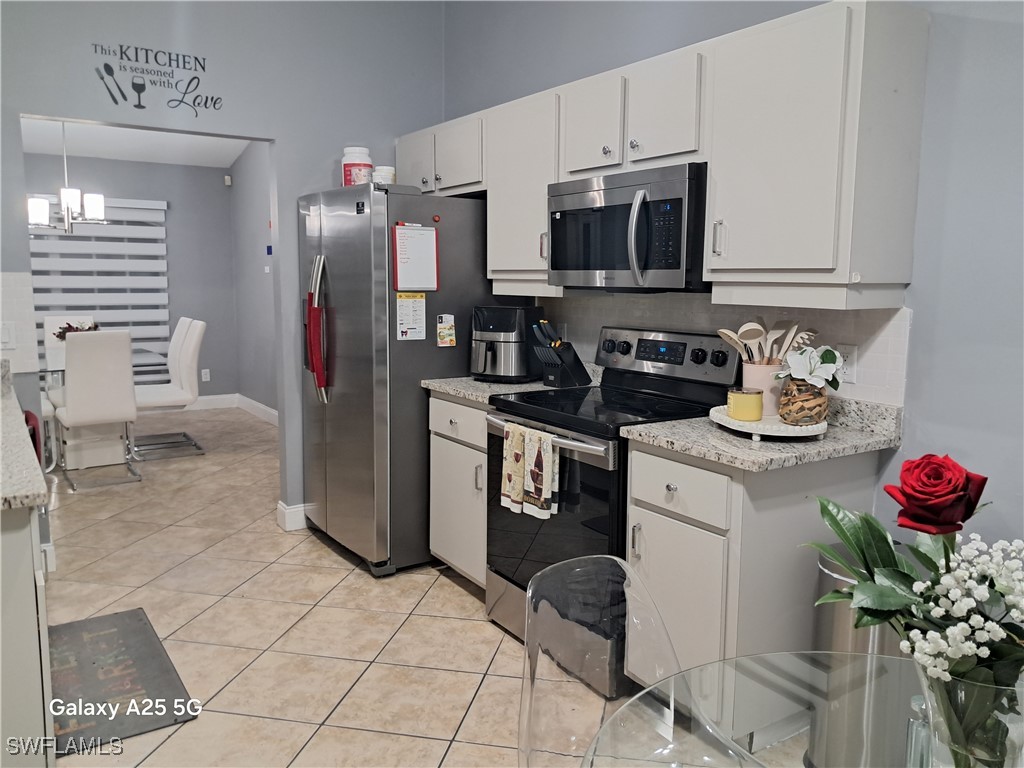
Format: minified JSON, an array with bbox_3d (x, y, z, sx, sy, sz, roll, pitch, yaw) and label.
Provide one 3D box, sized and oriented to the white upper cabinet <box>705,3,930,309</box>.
[{"bbox_3d":[0.895,-0.655,2.436,0.320,0.831,0.535,-5,9,-33],"label":"white upper cabinet"}]

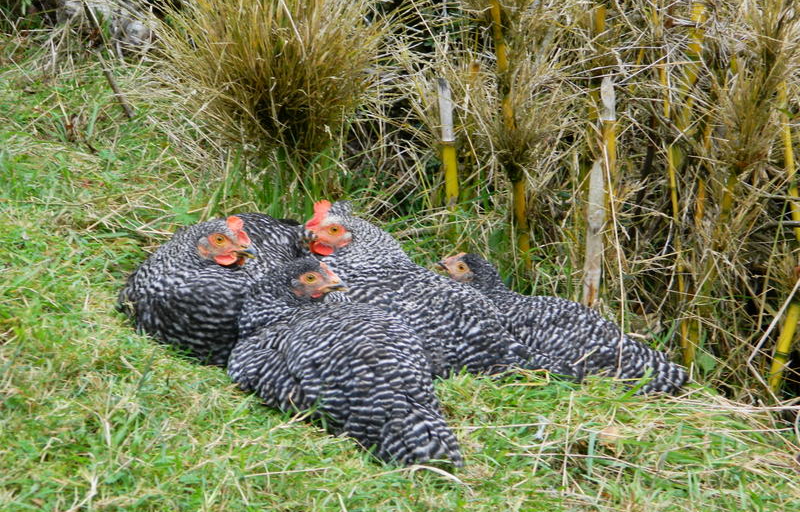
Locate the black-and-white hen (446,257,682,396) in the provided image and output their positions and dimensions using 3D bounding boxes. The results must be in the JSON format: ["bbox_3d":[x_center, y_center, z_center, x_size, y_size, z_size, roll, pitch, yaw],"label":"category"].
[{"bbox_3d":[0.222,0.094,2.750,0.370,0.180,0.175,10,21,28],"label":"black-and-white hen"}]

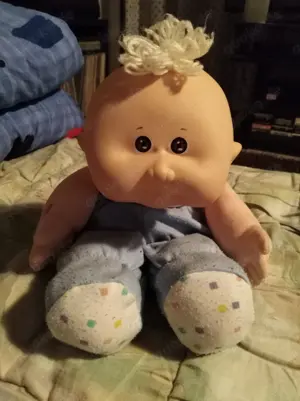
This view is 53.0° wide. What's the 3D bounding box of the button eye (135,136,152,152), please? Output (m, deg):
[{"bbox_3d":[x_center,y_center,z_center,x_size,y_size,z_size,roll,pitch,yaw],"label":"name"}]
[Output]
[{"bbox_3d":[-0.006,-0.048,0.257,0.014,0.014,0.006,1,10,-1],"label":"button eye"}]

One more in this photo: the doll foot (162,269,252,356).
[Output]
[{"bbox_3d":[0.052,0.096,0.264,0.076,0.070,0.050,-3,5,-11],"label":"doll foot"}]

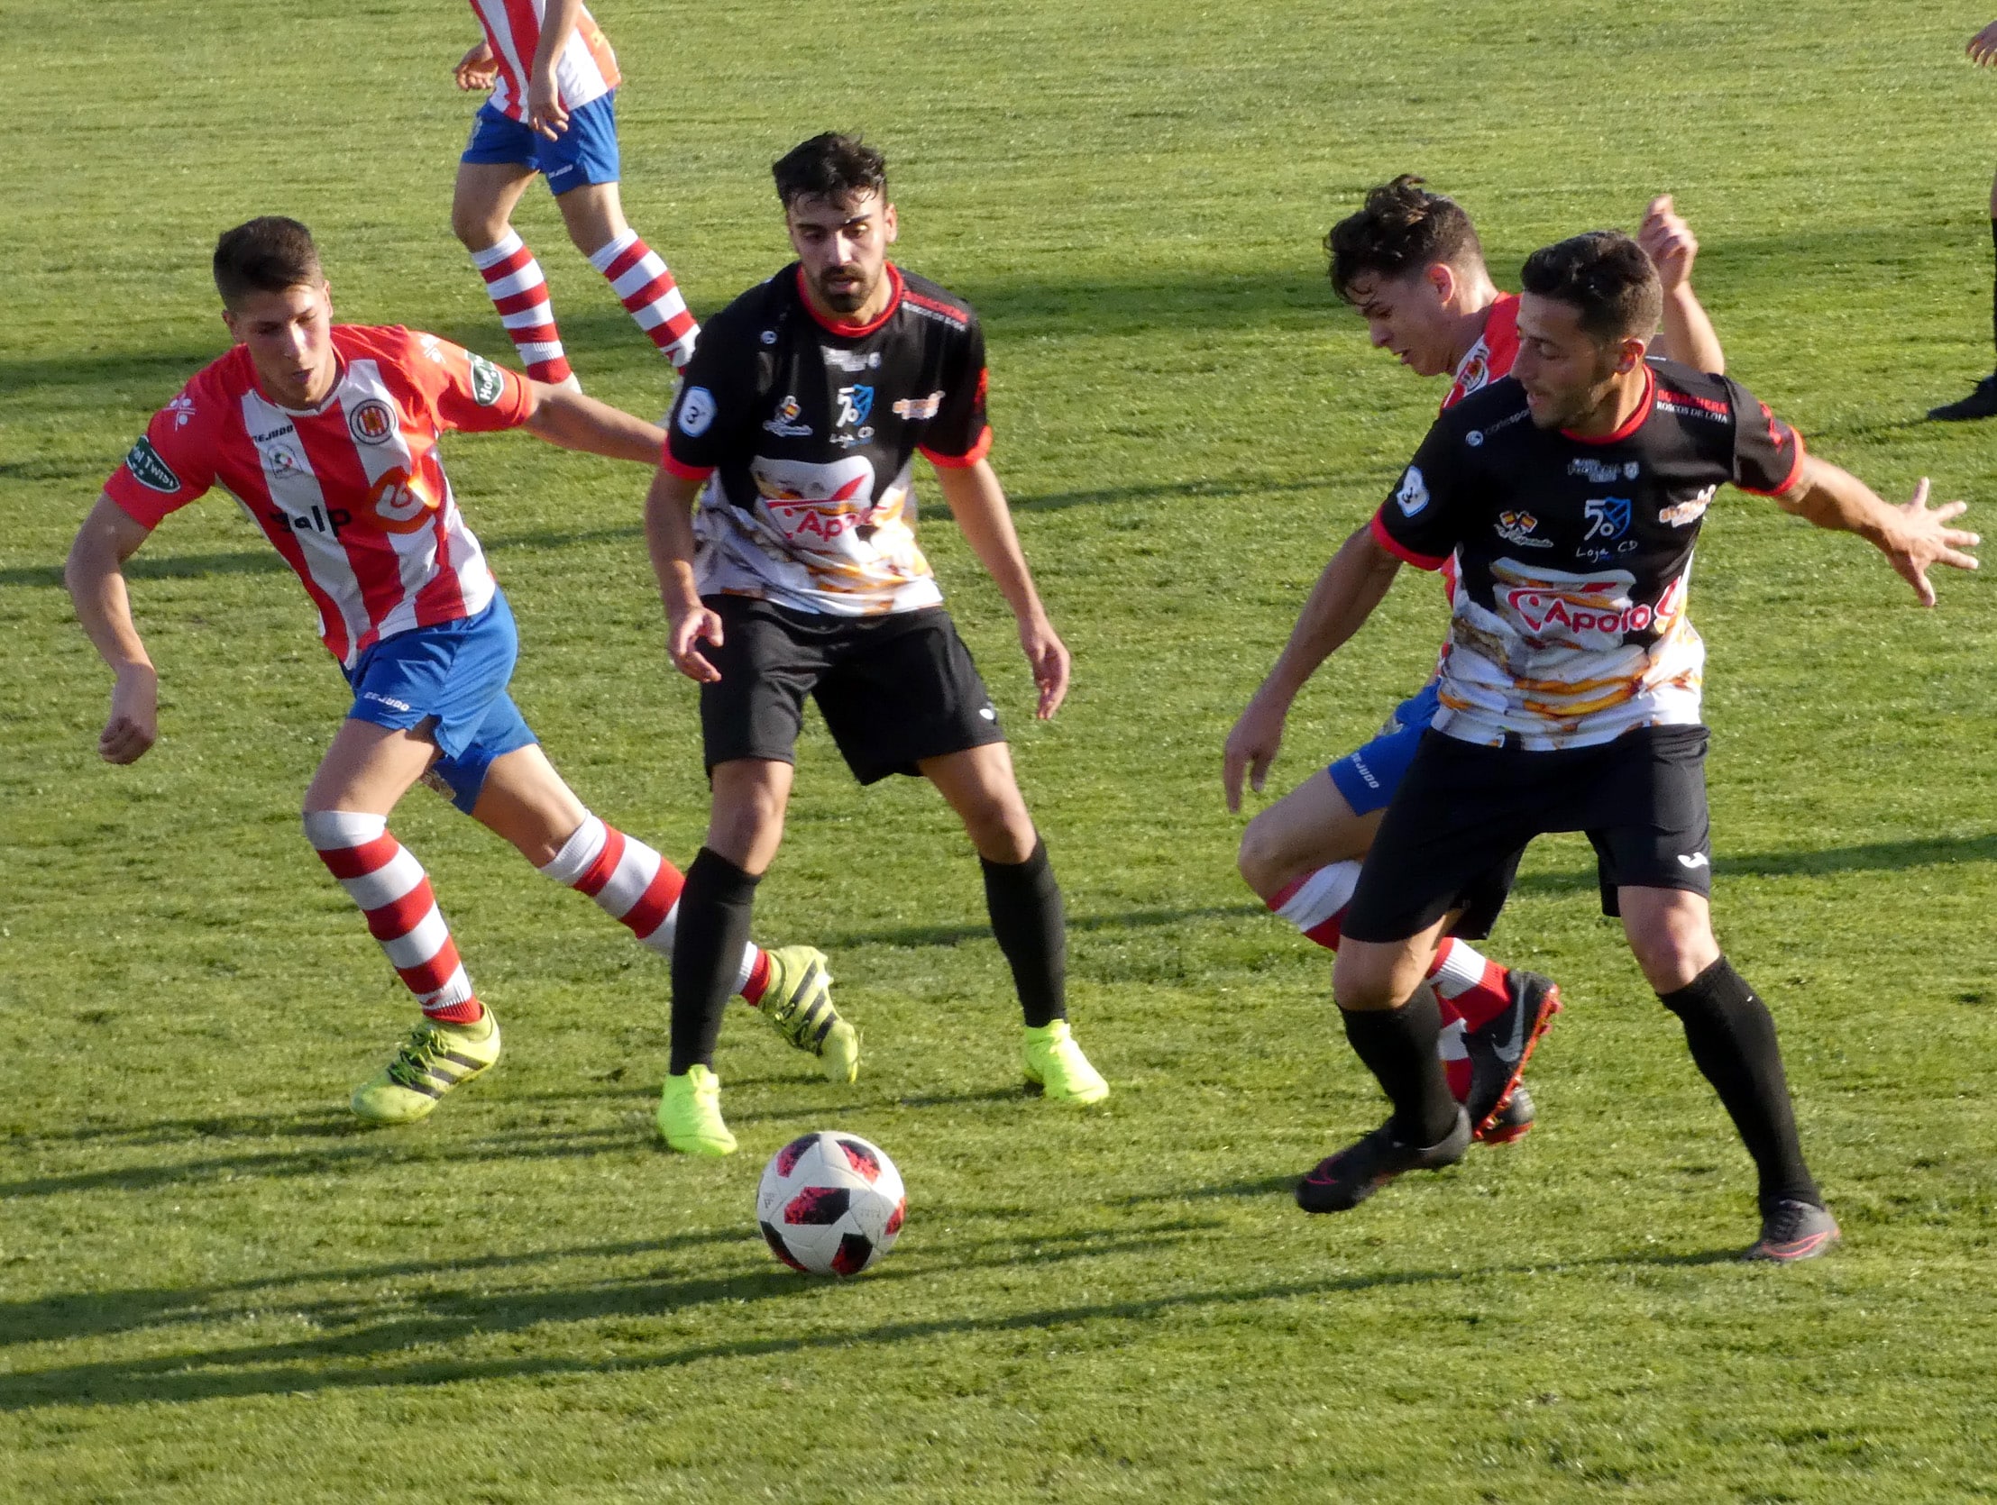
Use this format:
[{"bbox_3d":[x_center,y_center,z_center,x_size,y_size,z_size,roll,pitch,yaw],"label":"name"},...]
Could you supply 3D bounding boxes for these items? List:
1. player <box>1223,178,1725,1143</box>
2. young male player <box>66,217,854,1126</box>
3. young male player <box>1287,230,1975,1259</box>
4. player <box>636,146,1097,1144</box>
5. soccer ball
[{"bbox_3d":[0.751,-0.139,18.501,0.780,1.540,0.620,-4,10,-22],"label":"player"},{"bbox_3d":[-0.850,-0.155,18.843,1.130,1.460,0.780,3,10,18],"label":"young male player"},{"bbox_3d":[0.937,-0.047,17.908,1.100,1.550,0.680,0,9,0],"label":"young male player"},{"bbox_3d":[-0.196,-0.204,18.713,0.730,1.600,0.600,-2,10,-12],"label":"player"},{"bbox_3d":[-0.249,0.674,17.680,0.220,0.220,0.220,0,9,0],"label":"soccer ball"}]

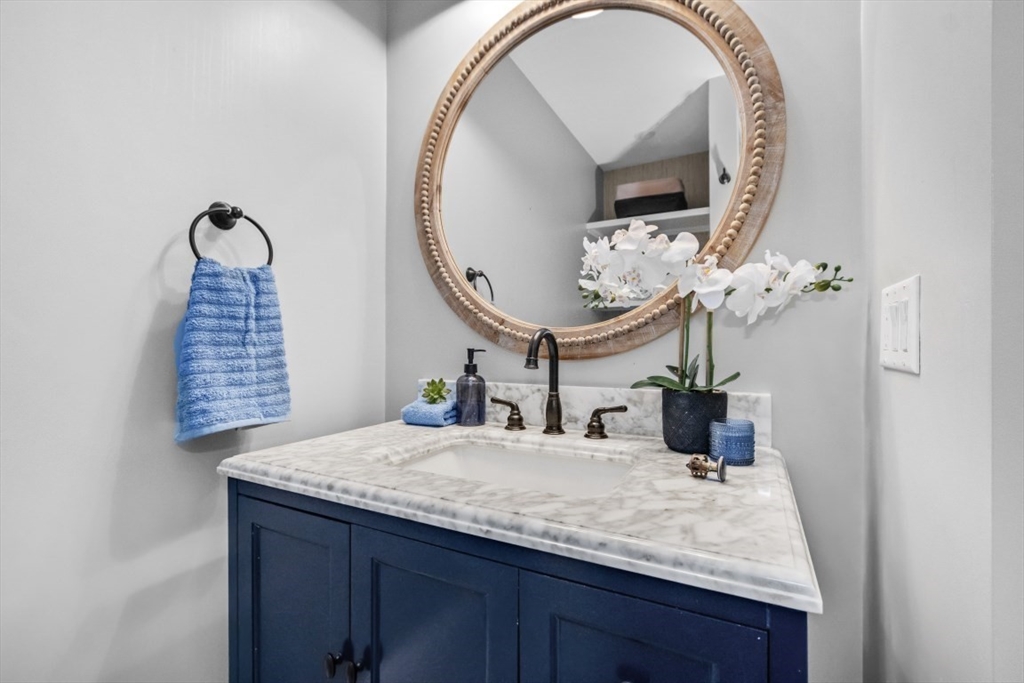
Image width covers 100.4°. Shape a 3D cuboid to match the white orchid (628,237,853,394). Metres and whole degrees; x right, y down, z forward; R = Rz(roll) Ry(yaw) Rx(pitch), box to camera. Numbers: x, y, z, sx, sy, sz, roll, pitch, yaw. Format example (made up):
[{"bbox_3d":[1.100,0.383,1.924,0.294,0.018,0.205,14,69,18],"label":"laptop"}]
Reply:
[{"bbox_3d":[0.410,-0.050,0.801,0.375,0.295,0.170,0,0,27],"label":"white orchid"}]

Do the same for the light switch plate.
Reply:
[{"bbox_3d":[0.525,-0.020,0.580,0.008,0.117,0.163,0,0,29],"label":"light switch plate"}]

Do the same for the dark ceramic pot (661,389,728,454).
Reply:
[{"bbox_3d":[0.361,0.155,0.845,0.119,0.115,0.119,0,0,27],"label":"dark ceramic pot"}]

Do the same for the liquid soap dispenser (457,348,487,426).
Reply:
[{"bbox_3d":[-0.103,0.115,1.098,0.078,0.195,0.074,0,0,0],"label":"liquid soap dispenser"}]

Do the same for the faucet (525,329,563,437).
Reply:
[{"bbox_3d":[0.073,0.093,0.954,0.054,0.244,0.177,0,0,26],"label":"faucet"}]

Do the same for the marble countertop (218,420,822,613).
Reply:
[{"bbox_3d":[-0.011,0.231,0.832,0.922,0.031,0.547,0,0,26],"label":"marble countertop"}]

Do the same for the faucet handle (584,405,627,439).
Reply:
[{"bbox_3d":[0.207,0.174,0.936,0.093,0.073,0.052,0,0,27],"label":"faucet handle"}]

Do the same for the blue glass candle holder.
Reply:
[{"bbox_3d":[0.399,0.180,0.774,0.074,0.070,0.074,0,0,26],"label":"blue glass candle holder"}]

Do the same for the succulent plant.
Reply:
[{"bbox_3d":[-0.201,0.132,1.130,0.075,0.064,0.070,0,0,0],"label":"succulent plant"}]

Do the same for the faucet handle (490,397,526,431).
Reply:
[{"bbox_3d":[-0.010,0.175,1.044,0.094,0.072,0.052,0,0,27],"label":"faucet handle"}]

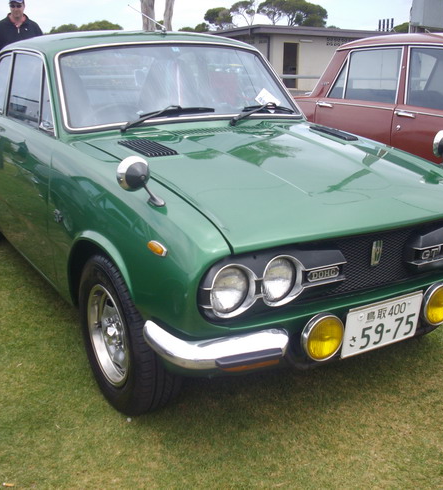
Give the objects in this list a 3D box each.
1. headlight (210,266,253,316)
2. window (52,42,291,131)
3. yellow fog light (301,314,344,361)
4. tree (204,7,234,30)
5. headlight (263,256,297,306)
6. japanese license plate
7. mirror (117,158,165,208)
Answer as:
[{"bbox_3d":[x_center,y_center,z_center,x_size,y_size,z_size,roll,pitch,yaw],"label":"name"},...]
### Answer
[{"bbox_3d":[0.028,0.129,1.965,0.150,0.150,0.080,-9,19,-30],"label":"headlight"},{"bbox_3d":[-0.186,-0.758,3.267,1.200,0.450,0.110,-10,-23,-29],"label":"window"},{"bbox_3d":[0.303,0.275,2.183,0.152,0.152,0.085,-10,20,-29],"label":"yellow fog light"},{"bbox_3d":[-0.310,-21.450,72.000,3.100,6.000,3.100,1,16,0],"label":"tree"},{"bbox_3d":[0.166,0.099,2.099,0.157,0.157,0.100,-10,20,-29],"label":"headlight"},{"bbox_3d":[0.528,0.261,2.277,0.330,0.165,0.020,-9,25,-30],"label":"japanese license plate"},{"bbox_3d":[-0.255,-0.194,2.117,0.115,0.145,0.160,-9,19,-30],"label":"mirror"}]

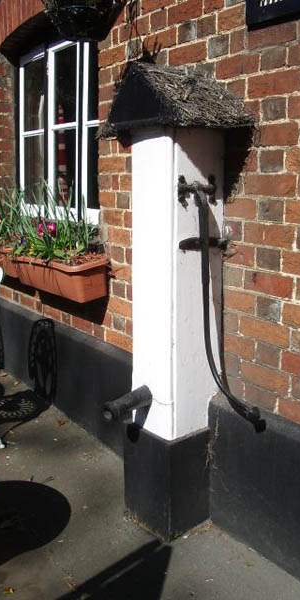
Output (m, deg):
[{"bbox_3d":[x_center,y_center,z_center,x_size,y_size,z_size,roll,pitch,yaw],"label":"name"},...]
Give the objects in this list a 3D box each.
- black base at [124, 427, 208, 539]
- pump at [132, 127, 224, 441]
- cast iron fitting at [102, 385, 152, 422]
[{"bbox_3d":[0.074,0.651,2.349,0.222,0.369,0.286,-8,14,-34],"label":"black base"},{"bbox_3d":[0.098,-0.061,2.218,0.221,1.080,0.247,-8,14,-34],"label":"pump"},{"bbox_3d":[-0.084,0.381,2.233,0.165,0.085,0.078,-18,19,-32],"label":"cast iron fitting"}]

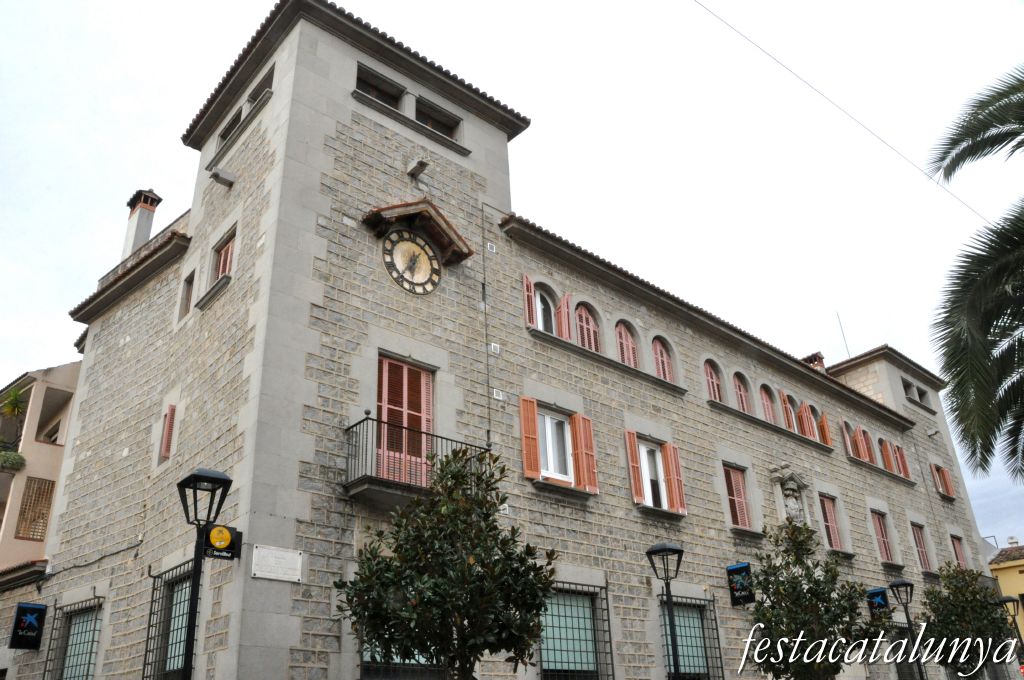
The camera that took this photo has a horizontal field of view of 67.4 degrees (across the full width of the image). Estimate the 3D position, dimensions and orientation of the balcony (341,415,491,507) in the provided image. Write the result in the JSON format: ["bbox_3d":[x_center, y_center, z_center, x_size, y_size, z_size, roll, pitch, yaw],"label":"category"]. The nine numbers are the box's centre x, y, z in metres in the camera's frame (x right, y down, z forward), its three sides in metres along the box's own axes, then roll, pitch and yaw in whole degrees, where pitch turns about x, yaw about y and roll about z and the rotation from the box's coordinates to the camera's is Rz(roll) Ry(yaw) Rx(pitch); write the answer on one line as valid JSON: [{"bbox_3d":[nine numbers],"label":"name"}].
[{"bbox_3d":[-1.516,2.117,12.682,2.534,1.174,0.659,21,-36,-37],"label":"balcony"}]

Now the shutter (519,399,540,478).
[{"bbox_3d":[0.365,1.929,14.961,0.420,1.660,0.080,15,-33,-31],"label":"shutter"}]

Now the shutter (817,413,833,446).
[{"bbox_3d":[9.987,2.831,24.419,0.450,1.240,0.060,21,-35,-38],"label":"shutter"}]

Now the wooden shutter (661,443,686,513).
[{"bbox_3d":[3.784,3.168,17.919,0.433,1.658,0.196,21,-36,-37],"label":"wooden shutter"}]

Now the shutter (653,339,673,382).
[{"bbox_3d":[3.848,0.588,19.597,0.860,1.280,0.060,21,-35,-38],"label":"shutter"}]

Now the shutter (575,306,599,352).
[{"bbox_3d":[1.724,-0.214,17.841,0.860,1.280,0.060,21,-35,-38],"label":"shutter"}]

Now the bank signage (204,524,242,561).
[{"bbox_3d":[-4.146,2.904,10.956,0.535,0.469,0.130,20,-35,-39],"label":"bank signage"}]

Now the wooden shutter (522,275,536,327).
[{"bbox_3d":[0.386,-0.835,16.632,0.280,1.250,0.080,16,-33,-33],"label":"wooden shutter"}]

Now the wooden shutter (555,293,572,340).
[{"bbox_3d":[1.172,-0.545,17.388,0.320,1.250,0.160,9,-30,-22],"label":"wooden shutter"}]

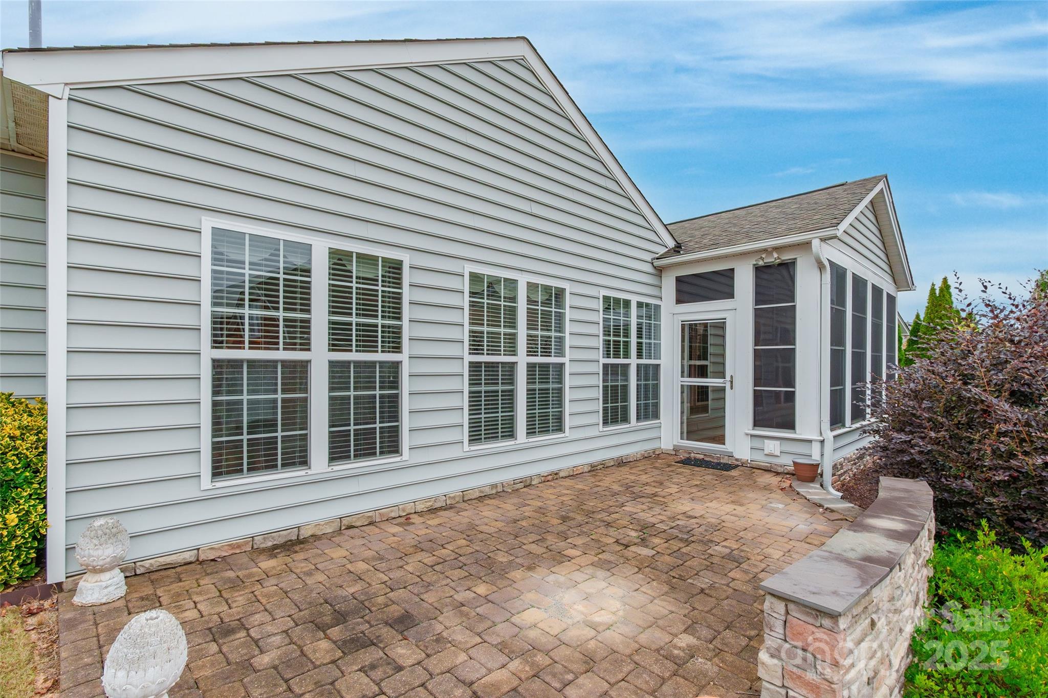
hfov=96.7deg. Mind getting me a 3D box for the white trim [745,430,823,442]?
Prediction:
[{"bbox_3d":[3.285,1.108,5.955,0.065,0.050,0.910,1,-1,-43],"label":"white trim"}]

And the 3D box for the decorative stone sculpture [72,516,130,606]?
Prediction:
[{"bbox_3d":[-2.480,1.214,2.737,0.225,0.440,0.225,1,-1,-43],"label":"decorative stone sculpture"}]

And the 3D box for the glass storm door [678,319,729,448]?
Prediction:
[{"bbox_3d":[2.584,0.475,6.735,0.055,1.880,0.820,1,-1,-43],"label":"glass storm door"}]

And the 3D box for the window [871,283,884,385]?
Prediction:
[{"bbox_3d":[5.900,-0.030,7.755,0.960,2.020,0.070,1,-1,-43],"label":"window"}]

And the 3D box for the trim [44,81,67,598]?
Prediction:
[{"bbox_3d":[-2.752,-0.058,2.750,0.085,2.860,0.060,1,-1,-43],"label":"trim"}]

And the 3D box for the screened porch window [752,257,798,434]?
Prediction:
[{"bbox_3d":[3.273,-0.028,6.072,0.070,2.224,0.533,1,-1,-43],"label":"screened porch window"}]

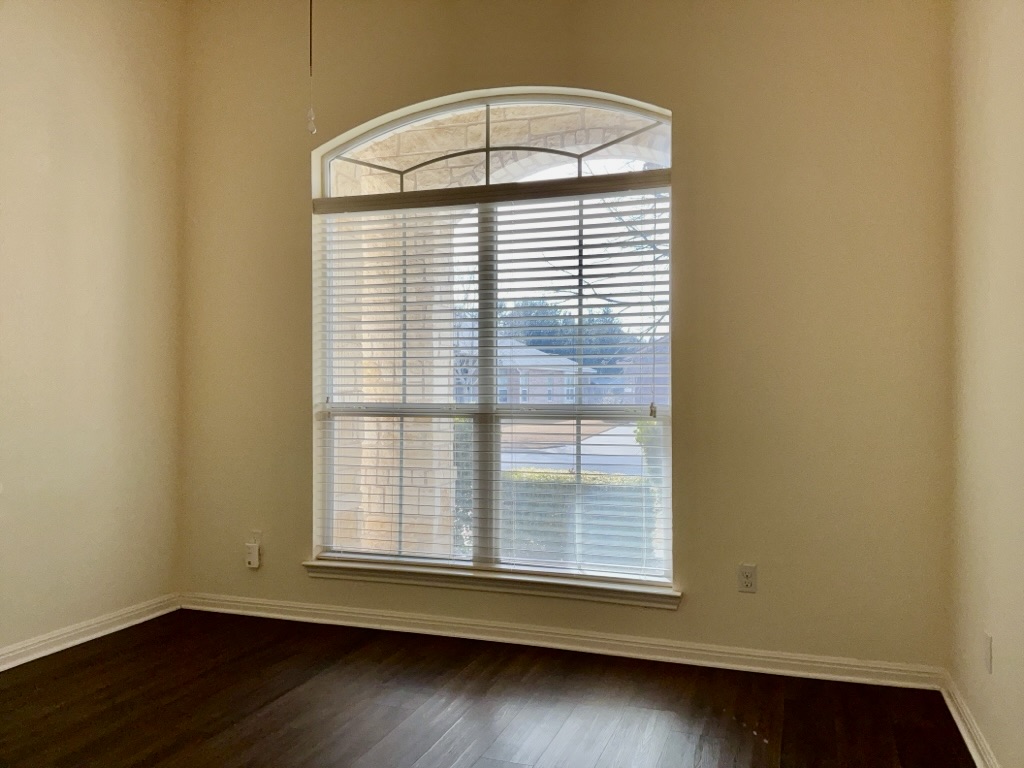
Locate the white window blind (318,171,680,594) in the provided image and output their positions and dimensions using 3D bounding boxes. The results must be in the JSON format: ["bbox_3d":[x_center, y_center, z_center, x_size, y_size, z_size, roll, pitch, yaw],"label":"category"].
[{"bbox_3d":[-0.146,-0.023,3.785,1.800,1.830,0.070,0,-1,19],"label":"white window blind"}]

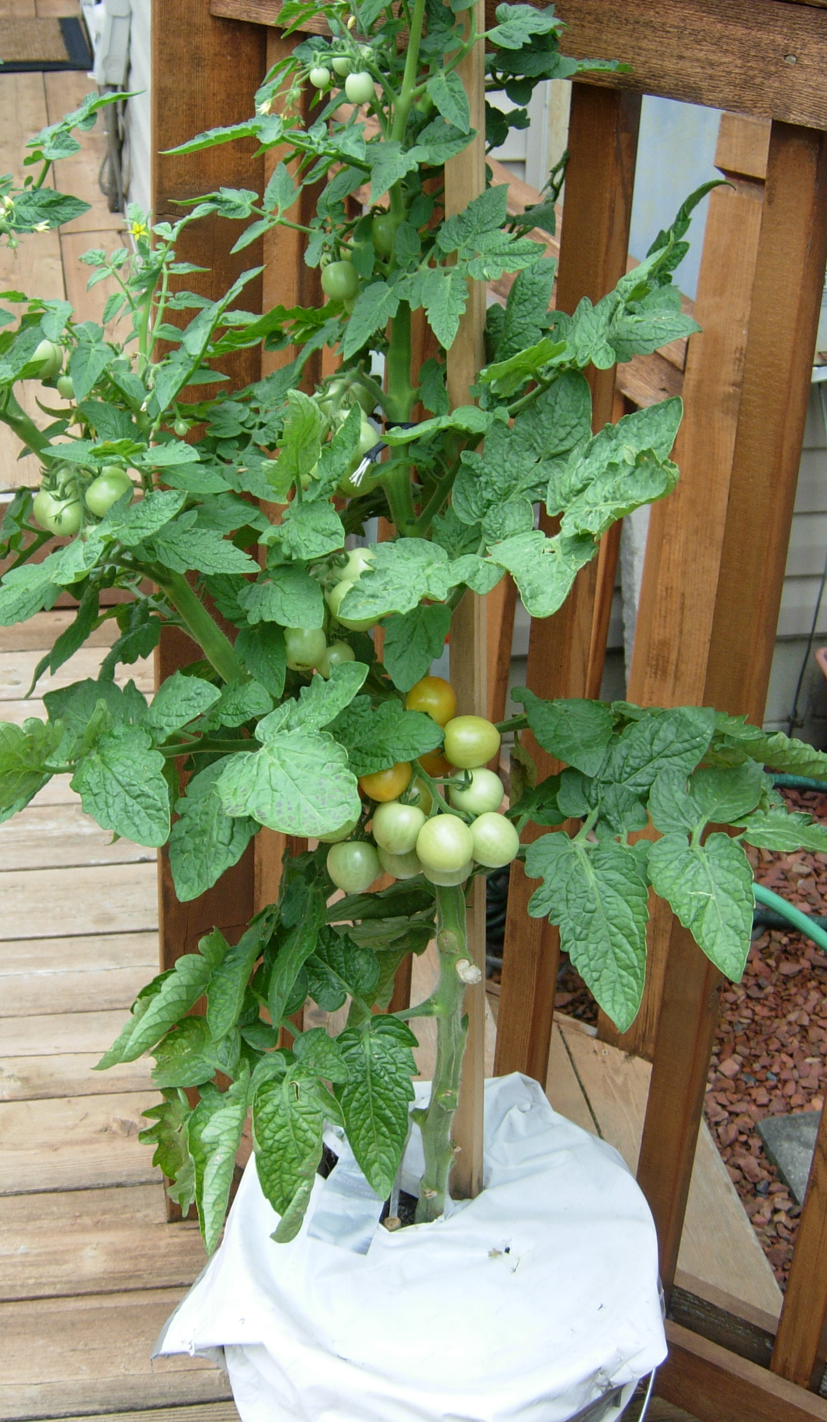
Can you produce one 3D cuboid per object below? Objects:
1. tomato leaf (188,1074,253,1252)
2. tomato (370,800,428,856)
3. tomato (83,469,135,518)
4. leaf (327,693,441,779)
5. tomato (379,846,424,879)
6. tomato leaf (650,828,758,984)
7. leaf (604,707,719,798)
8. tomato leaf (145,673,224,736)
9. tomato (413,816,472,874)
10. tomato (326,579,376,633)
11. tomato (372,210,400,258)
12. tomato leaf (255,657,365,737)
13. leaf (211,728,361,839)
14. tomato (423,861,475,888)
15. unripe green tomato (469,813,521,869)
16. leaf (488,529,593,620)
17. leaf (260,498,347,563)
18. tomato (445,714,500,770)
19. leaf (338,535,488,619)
[{"bbox_3d":[-0.128,0.301,1.310,0.035,0.115,0.028,7,-1,0],"label":"tomato leaf"},{"bbox_3d":[-0.009,0.075,1.255,0.034,0.034,0.034,3,29,0],"label":"tomato"},{"bbox_3d":[-0.169,-0.120,1.090,0.028,0.028,0.028,3,29,0],"label":"tomato"},{"bbox_3d":[-0.019,0.017,1.255,0.077,0.030,0.052,0,72,-3],"label":"leaf"},{"bbox_3d":[-0.008,0.093,1.280,0.032,0.032,0.032,3,29,0],"label":"tomato"},{"bbox_3d":[0.178,0.121,1.220,0.063,0.095,0.018,-16,5,-3],"label":"tomato leaf"},{"bbox_3d":[0.154,0.024,1.226,0.093,0.020,0.048,-38,55,-23],"label":"leaf"},{"bbox_3d":[-0.132,-0.003,1.140,0.054,0.016,0.042,-35,61,-23],"label":"tomato leaf"},{"bbox_3d":[0.020,0.084,1.245,0.036,0.037,0.036,3,29,0],"label":"tomato"},{"bbox_3d":[-0.034,-0.061,1.150,0.031,0.031,0.031,3,29,0],"label":"tomato"},{"bbox_3d":[-0.014,-0.269,1.110,0.022,0.025,0.022,3,29,0],"label":"tomato"},{"bbox_3d":[-0.059,-0.007,1.150,0.073,0.018,0.027,-36,77,-10],"label":"tomato leaf"},{"bbox_3d":[-0.071,0.047,1.158,0.082,0.020,0.077,-32,67,-20],"label":"leaf"},{"bbox_3d":[0.022,0.095,1.230,0.032,0.033,0.032,3,29,0],"label":"tomato"},{"bbox_3d":[0.050,0.079,1.210,0.032,0.034,0.032,3,29,0],"label":"unripe green tomato"},{"bbox_3d":[0.073,-0.079,1.140,0.060,0.050,0.018,5,-11,-3],"label":"leaf"},{"bbox_3d":[-0.060,-0.097,1.065,0.050,0.016,0.042,18,55,13],"label":"leaf"},{"bbox_3d":[0.034,0.018,1.135,0.032,0.031,0.032,3,29,0],"label":"tomato"},{"bbox_3d":[-0.003,-0.072,1.109,0.096,0.020,0.061,-25,54,-20],"label":"leaf"}]

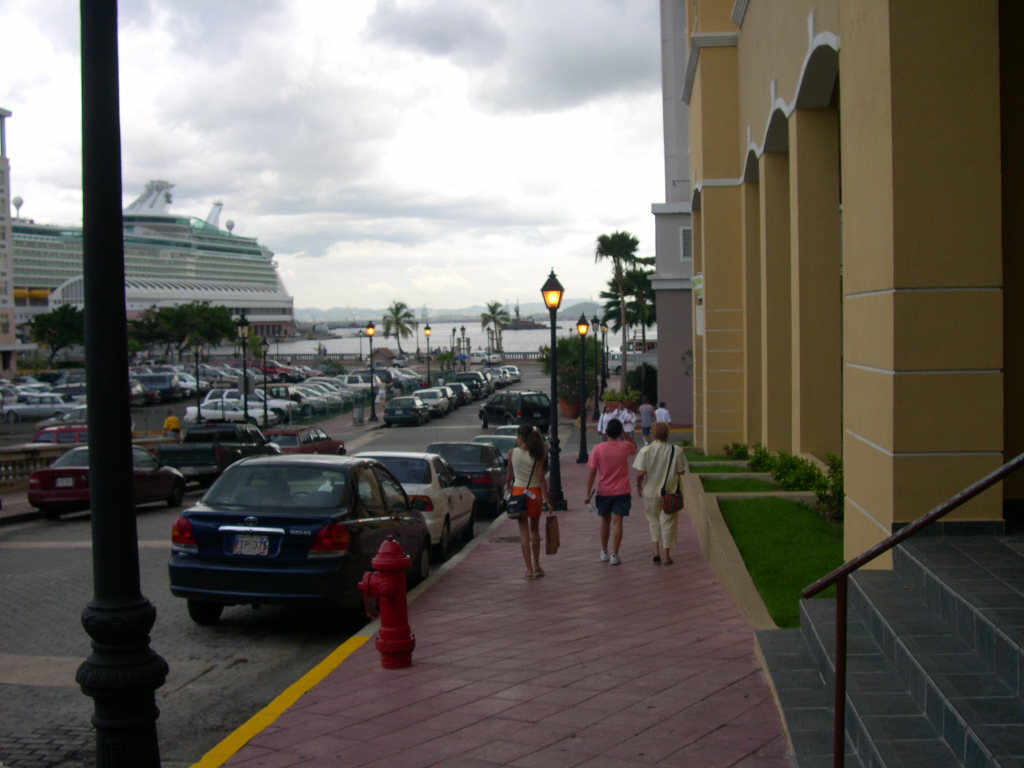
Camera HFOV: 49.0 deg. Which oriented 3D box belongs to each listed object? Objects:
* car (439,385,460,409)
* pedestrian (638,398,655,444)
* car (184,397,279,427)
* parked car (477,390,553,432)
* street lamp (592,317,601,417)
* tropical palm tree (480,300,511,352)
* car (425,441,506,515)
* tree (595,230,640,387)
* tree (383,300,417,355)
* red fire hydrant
[{"bbox_3d":[-4.250,0.708,68.500,1.700,1.400,4.400,-1,2,7],"label":"car"},{"bbox_3d":[4.648,1.280,38.854,0.500,1.720,0.360,-1,3,6],"label":"pedestrian"},{"bbox_3d":[-13.974,1.435,56.000,4.450,1.300,1.700,-1,3,9],"label":"car"},{"bbox_3d":[0.080,1.174,47.967,1.780,1.700,4.600,-3,2,-22],"label":"parked car"},{"bbox_3d":[3.515,-0.670,47.173,0.420,4.341,0.420,-1,3,6],"label":"street lamp"},{"bbox_3d":[-2.148,-7.129,149.788,4.000,8.000,4.000,-1,3,6],"label":"tropical palm tree"},{"bbox_3d":[-0.891,1.763,22.115,1.690,1.350,4.500,-1,-1,6],"label":"car"},{"bbox_3d":[6.108,-3.640,63.740,2.700,9.800,2.700,-1,3,6],"label":"tree"},{"bbox_3d":[-12.810,-6.149,128.000,3.700,6.500,3.700,-1,3,0],"label":"tree"},{"bbox_3d":[-0.853,1.497,7.700,0.400,0.900,0.340,-1,3,7],"label":"red fire hydrant"}]

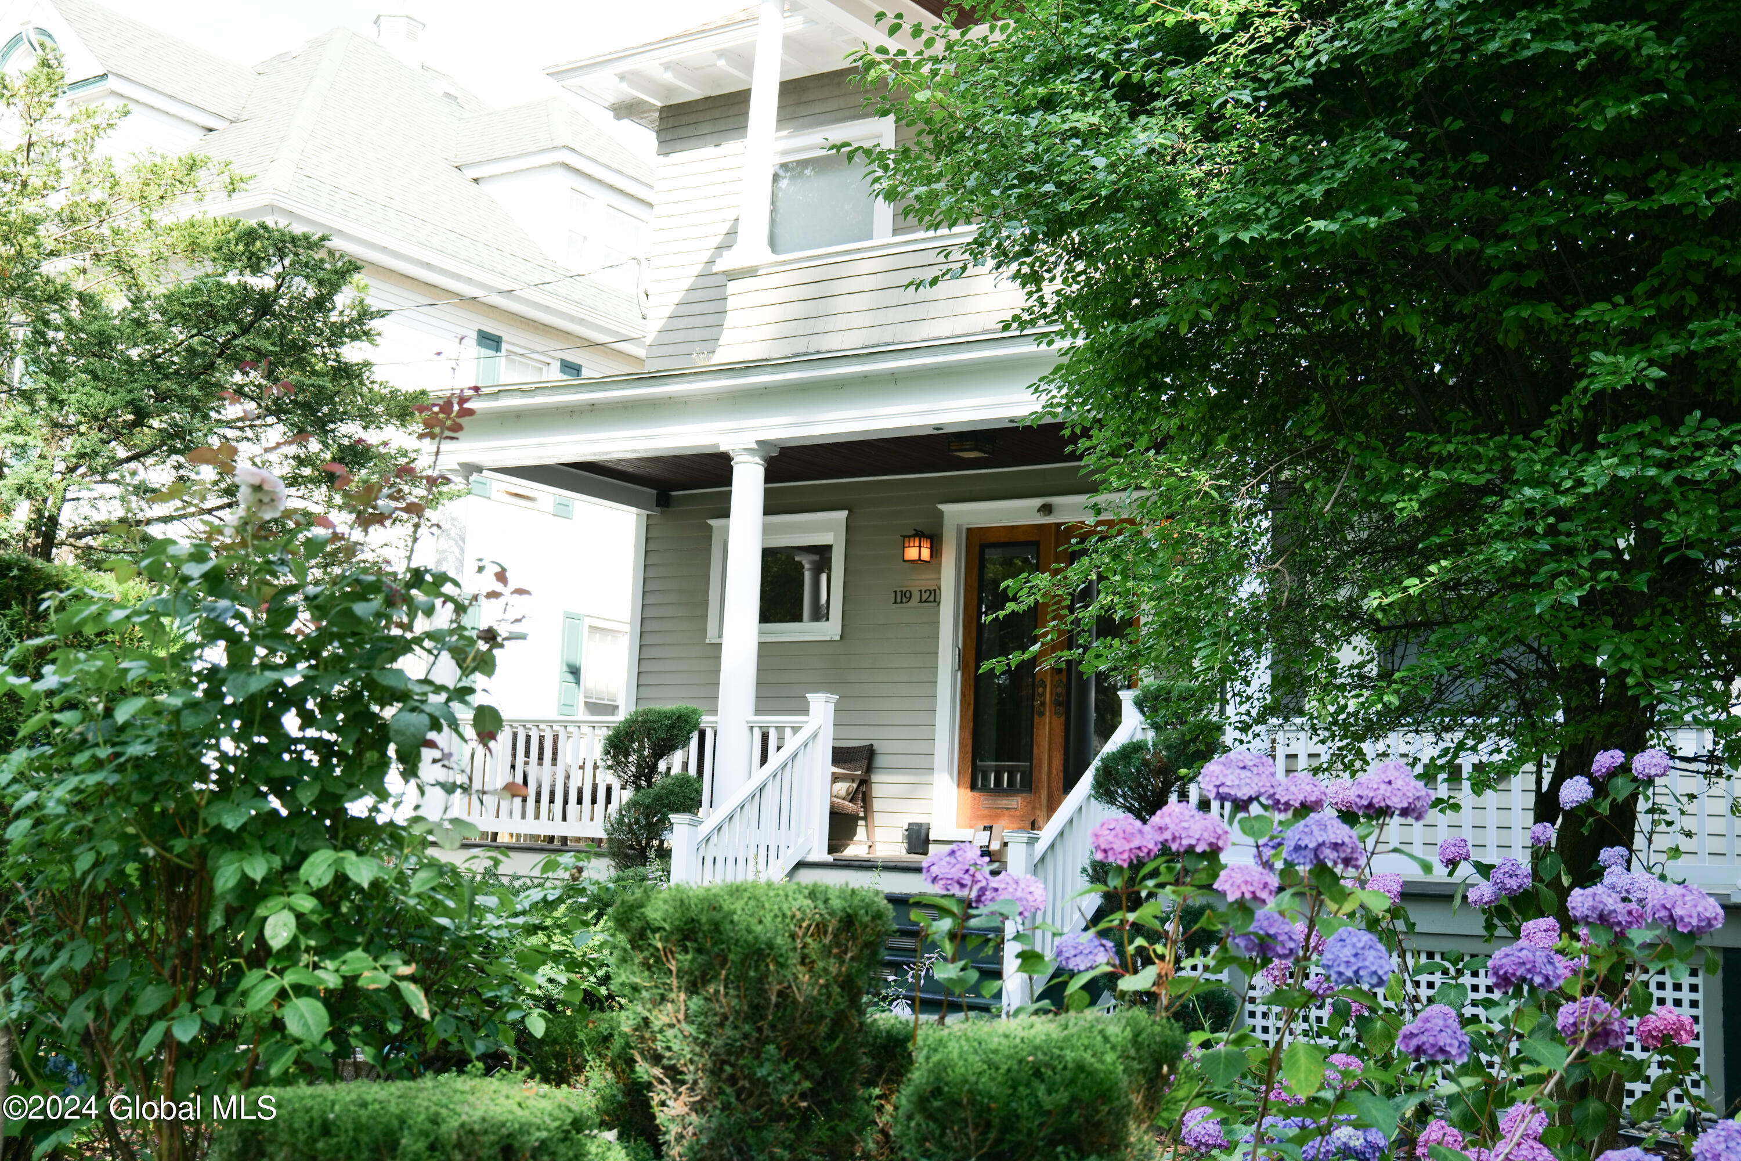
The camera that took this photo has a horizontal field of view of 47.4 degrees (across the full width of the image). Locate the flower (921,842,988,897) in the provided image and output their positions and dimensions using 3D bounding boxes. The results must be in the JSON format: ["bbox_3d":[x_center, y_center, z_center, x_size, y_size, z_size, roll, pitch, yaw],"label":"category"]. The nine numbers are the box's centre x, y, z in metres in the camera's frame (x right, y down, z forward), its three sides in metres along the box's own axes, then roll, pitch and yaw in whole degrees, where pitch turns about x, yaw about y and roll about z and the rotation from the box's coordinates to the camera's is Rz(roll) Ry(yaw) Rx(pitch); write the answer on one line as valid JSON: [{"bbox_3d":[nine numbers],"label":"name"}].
[{"bbox_3d":[0.204,0.691,4.750,0.165,0.135,0.160,2,-7,3],"label":"flower"}]

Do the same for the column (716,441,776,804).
[{"bbox_3d":[-0.840,0.441,12.898,0.300,2.660,0.300,2,-7,0],"label":"column"}]

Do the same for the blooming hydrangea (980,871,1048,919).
[{"bbox_3d":[0.344,0.772,4.850,0.165,0.130,0.160,2,-7,4],"label":"blooming hydrangea"}]

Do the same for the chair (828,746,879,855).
[{"bbox_3d":[-0.419,1.539,14.047,0.720,0.800,0.720,-2,-9,32],"label":"chair"}]

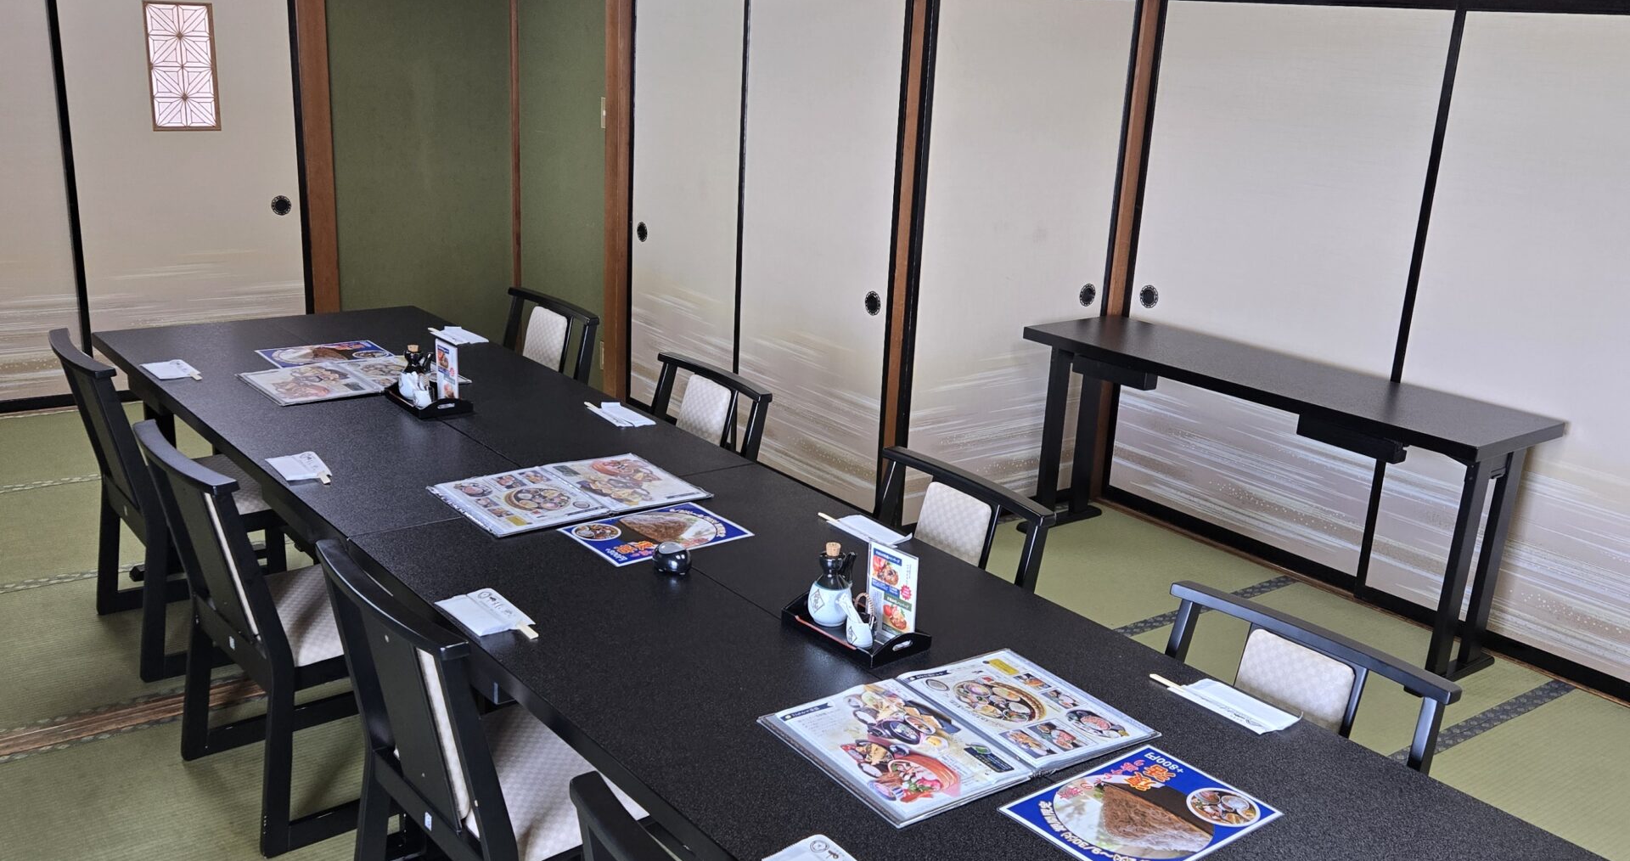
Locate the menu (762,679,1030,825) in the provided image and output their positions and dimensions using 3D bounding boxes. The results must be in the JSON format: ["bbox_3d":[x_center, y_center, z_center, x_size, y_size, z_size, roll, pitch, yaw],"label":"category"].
[{"bbox_3d":[0.108,0.425,1.921,0.232,0.016,0.308,-10,20,-37],"label":"menu"}]

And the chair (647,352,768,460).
[{"bbox_3d":[-0.458,0.267,3.551,0.530,0.785,0.490,-10,21,-38],"label":"chair"}]

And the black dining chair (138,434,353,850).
[{"bbox_3d":[-1.056,0.376,3.070,0.530,0.785,0.490,-12,22,-41],"label":"black dining chair"}]

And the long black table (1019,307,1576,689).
[{"bbox_3d":[1.327,0.162,4.373,0.460,0.706,1.500,-11,21,-39],"label":"long black table"}]

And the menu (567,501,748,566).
[{"bbox_3d":[-0.295,0.193,2.716,0.297,0.004,0.210,-10,21,-37],"label":"menu"}]

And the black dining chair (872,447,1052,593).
[{"bbox_3d":[0.080,0.501,2.795,0.550,0.780,0.475,-10,20,-37],"label":"black dining chair"}]

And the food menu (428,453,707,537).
[{"bbox_3d":[-0.480,0.126,2.846,0.465,0.014,0.312,-10,20,-37],"label":"food menu"}]

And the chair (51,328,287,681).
[{"bbox_3d":[-1.578,0.148,3.708,0.550,0.780,0.475,-10,20,-37],"label":"chair"}]

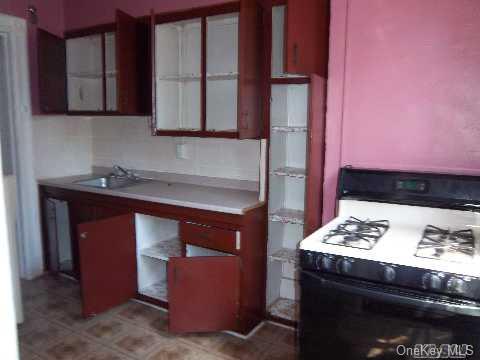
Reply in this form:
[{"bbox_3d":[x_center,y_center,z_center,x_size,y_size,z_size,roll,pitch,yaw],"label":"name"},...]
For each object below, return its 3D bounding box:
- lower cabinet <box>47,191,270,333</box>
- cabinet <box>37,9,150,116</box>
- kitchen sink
[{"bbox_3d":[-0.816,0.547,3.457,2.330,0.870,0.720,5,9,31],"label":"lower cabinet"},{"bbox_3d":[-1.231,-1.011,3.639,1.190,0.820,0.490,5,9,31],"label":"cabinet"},{"bbox_3d":[-1.248,0.104,3.732,0.560,0.165,0.510,5,9,31],"label":"kitchen sink"}]

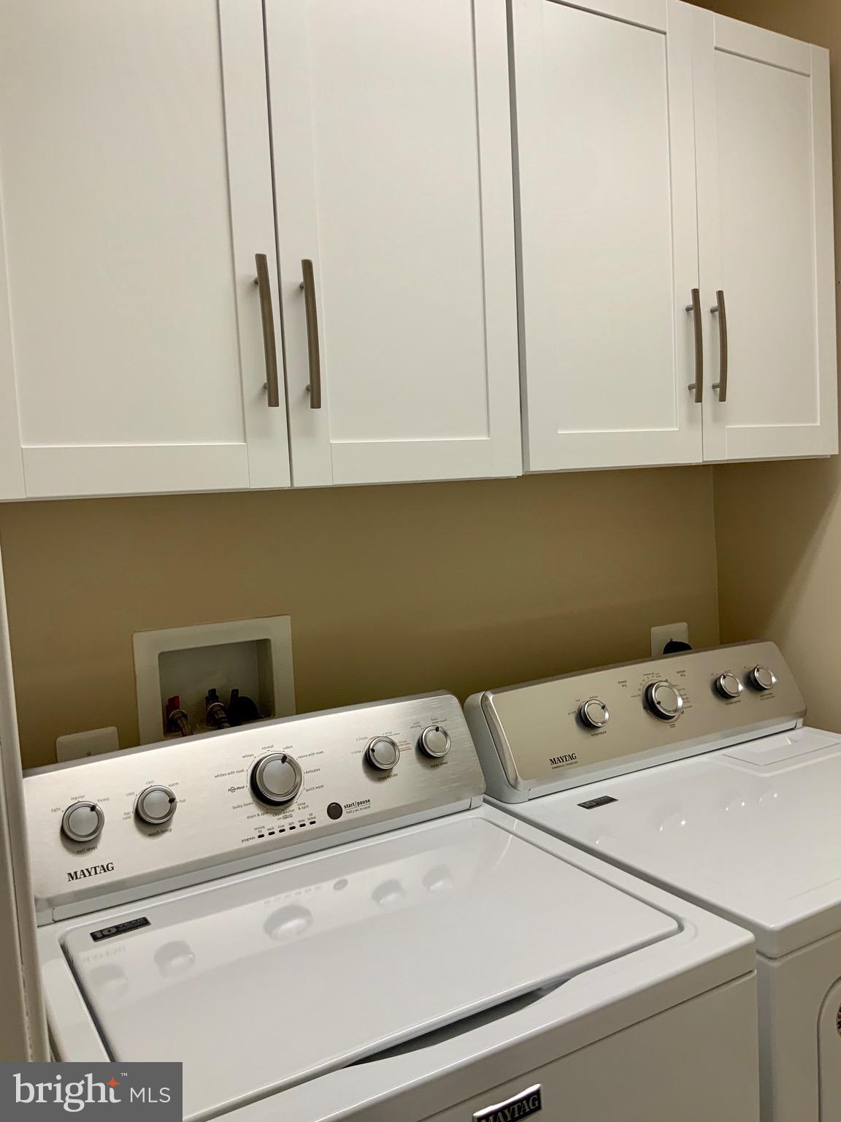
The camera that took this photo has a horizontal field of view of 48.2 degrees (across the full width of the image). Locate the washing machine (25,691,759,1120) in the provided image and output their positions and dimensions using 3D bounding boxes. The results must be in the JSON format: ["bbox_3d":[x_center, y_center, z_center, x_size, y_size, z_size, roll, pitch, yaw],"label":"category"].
[{"bbox_3d":[-0.077,0.801,1.198,0.701,1.080,0.685,-6,6,-30],"label":"washing machine"}]

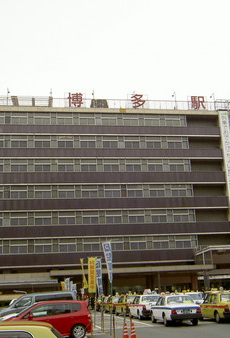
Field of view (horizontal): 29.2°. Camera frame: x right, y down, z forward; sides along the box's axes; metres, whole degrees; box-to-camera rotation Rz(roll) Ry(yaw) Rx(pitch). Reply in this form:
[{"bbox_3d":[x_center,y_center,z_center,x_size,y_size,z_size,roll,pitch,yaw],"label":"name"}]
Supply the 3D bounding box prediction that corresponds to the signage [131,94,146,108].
[{"bbox_3d":[3.512,-9.960,65.248,2.200,2.150,0.300,0,-16,-9],"label":"signage"}]

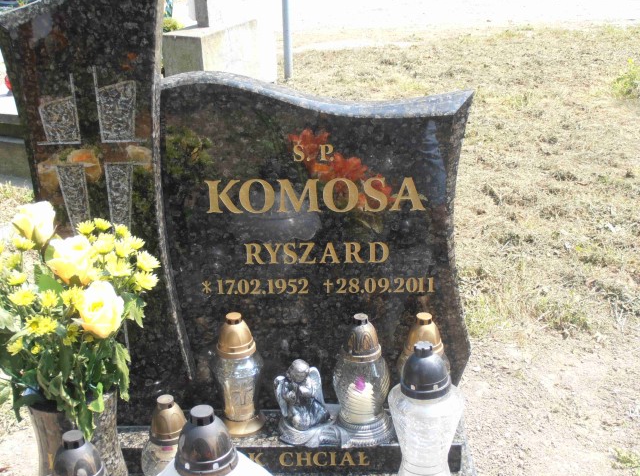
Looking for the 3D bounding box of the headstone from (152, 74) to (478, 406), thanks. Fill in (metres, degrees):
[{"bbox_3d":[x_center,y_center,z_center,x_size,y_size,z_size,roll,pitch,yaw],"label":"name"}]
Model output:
[{"bbox_3d":[0.001,0.021,2.111,0.610,0.701,0.085,-1,23,0],"label":"headstone"}]

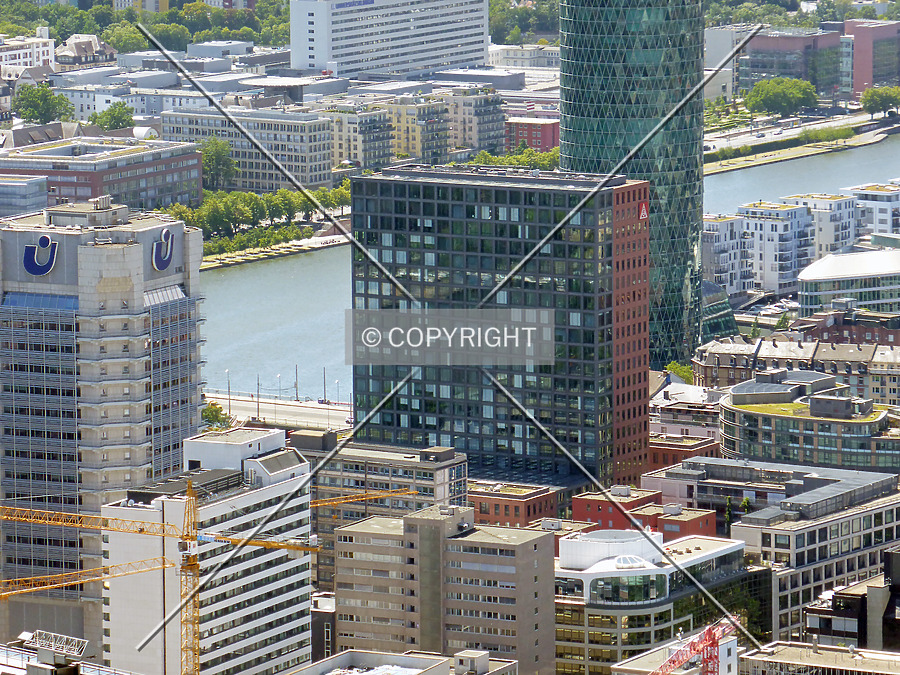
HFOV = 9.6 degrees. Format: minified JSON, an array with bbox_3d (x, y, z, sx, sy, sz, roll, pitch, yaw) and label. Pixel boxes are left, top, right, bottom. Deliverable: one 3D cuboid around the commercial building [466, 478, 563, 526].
[{"bbox_3d":[12.040,41.210,1141.200,17.000,18.200,13.500,4,9,32],"label":"commercial building"}]

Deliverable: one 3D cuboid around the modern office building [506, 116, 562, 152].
[{"bbox_3d":[33.370,-75.920,2042.670,20.000,13.190,20.000,5,9,35],"label":"modern office building"}]

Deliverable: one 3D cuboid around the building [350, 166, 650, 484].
[{"bbox_3d":[10.396,3.816,1122.878,59.200,76.700,21.000,4,9,30],"label":"building"}]

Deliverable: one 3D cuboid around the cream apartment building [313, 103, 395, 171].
[{"bbox_3d":[-35.300,-69.620,1933.820,21.000,28.450,20.500,5,9,34],"label":"cream apartment building"}]

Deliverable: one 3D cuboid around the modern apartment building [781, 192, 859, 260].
[{"bbox_3d":[116.120,-30.860,1662.700,18.500,26.320,19.000,5,9,37],"label":"modern apartment building"}]

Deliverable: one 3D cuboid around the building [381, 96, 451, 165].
[{"bbox_3d":[-15.070,-73.870,1963.840,21.000,28.640,20.500,5,9,34],"label":"building"}]

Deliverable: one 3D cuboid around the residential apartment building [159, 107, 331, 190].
[{"bbox_3d":[-67.090,-62.196,1767.128,61.400,26.300,13.300,6,10,36],"label":"residential apartment building"}]

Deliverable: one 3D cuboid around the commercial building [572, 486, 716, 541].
[{"bbox_3d":[39.209,40.680,1070.891,33.000,18.000,26.800,4,9,31],"label":"commercial building"}]

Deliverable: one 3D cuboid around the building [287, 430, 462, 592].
[{"bbox_3d":[-15.121,37.069,1045.925,36.500,33.000,12.200,5,10,32],"label":"building"}]

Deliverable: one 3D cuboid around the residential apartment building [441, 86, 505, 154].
[{"bbox_3d":[6.360,-78.430,1995.860,21.000,28.920,20.500,5,9,34],"label":"residential apartment building"}]

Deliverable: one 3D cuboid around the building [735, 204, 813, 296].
[{"bbox_3d":[99.910,-27.430,1636.530,16.500,26.680,20.000,5,9,37],"label":"building"}]

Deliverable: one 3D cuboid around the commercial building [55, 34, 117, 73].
[{"bbox_3d":[-161.650,-121.920,2360.860,14.000,22.000,29.000,4,9,31],"label":"commercial building"}]

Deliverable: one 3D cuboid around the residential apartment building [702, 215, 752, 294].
[{"bbox_3d":[78.830,-23.330,1602.470,16.500,25.850,20.000,5,9,37],"label":"residential apartment building"}]

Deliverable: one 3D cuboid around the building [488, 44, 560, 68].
[{"bbox_3d":[29.590,-124.460,2403.310,34.000,14.710,22.000,4,9,28],"label":"building"}]

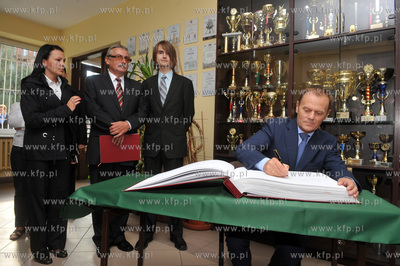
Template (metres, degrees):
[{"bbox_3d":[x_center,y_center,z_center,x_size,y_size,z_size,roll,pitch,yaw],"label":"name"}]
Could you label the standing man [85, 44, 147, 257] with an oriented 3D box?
[{"bbox_3d":[-0.720,0.135,2.270,0.540,1.760,0.460,1,1,-28],"label":"standing man"}]

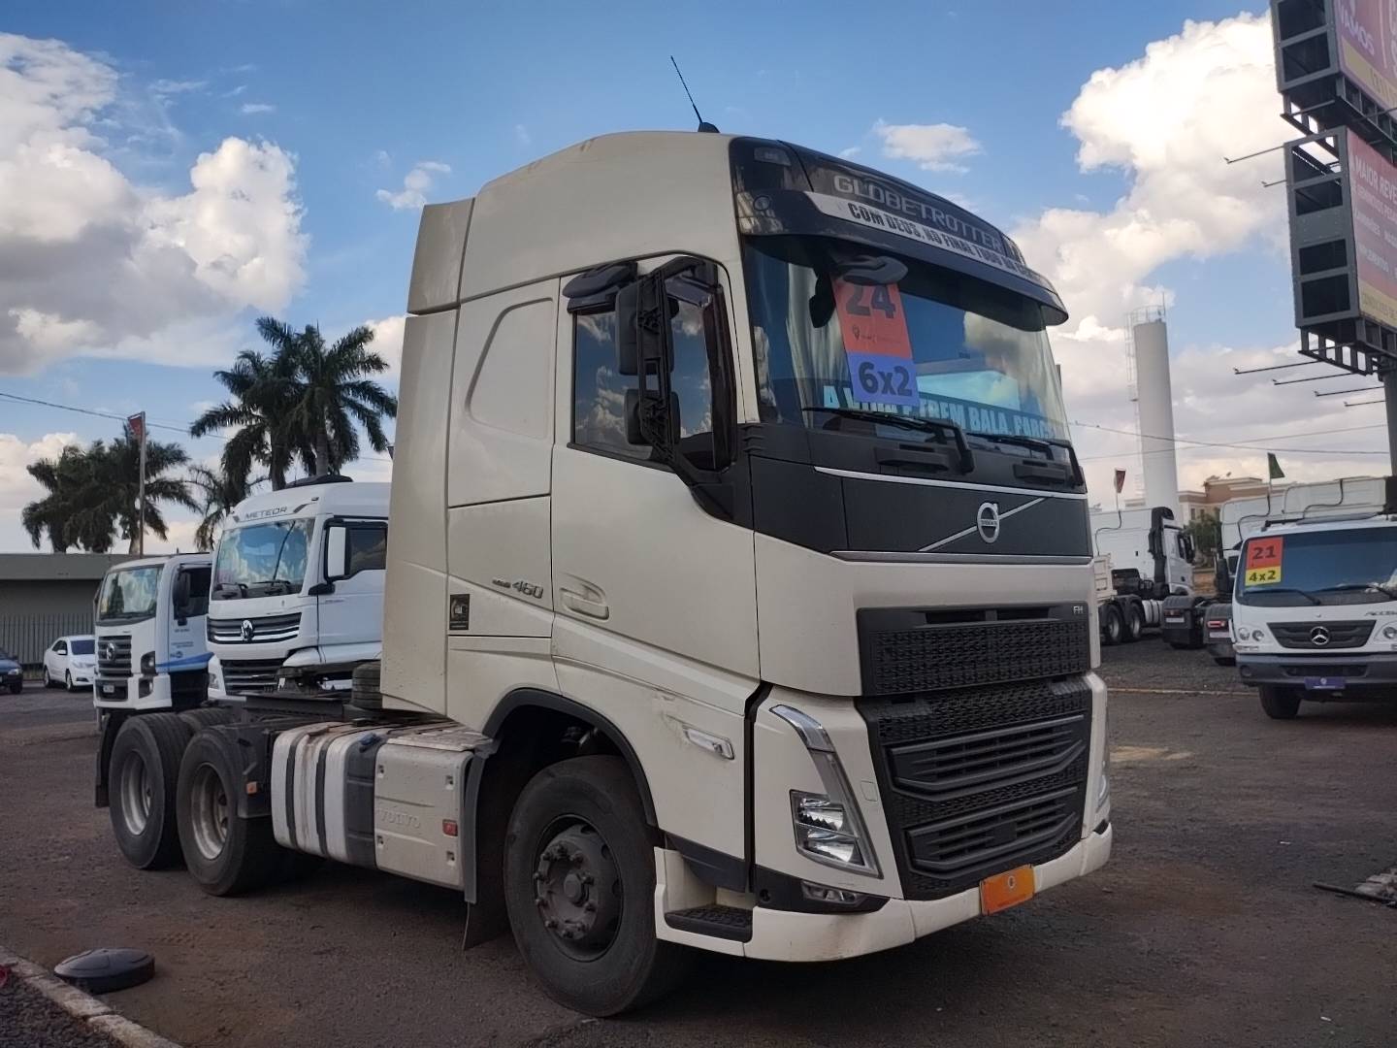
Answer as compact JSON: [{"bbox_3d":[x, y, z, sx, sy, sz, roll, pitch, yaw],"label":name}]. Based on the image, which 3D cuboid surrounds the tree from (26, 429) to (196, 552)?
[{"bbox_3d":[-27.957,1.075,53.519,8.200,11.323,7.200,1,-5,-28],"label":"tree"}]

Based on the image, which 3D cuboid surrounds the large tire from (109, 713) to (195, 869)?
[{"bbox_3d":[-3.937,1.924,8.164,0.290,1.030,1.040,3,-7,-44],"label":"large tire"}]

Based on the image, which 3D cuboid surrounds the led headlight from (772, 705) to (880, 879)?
[{"bbox_3d":[0.458,0.948,3.967,0.360,0.630,0.180,3,-7,-45],"label":"led headlight"}]

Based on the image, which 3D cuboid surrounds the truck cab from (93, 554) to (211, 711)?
[{"bbox_3d":[-8.180,1.750,18.400,2.500,2.400,2.100,-5,-6,38],"label":"truck cab"}]

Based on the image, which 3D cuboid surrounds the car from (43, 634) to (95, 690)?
[{"bbox_3d":[-17.137,3.941,32.000,1.770,1.480,4.450,3,-7,-41],"label":"car"}]

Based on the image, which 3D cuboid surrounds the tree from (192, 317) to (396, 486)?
[{"bbox_3d":[-16.544,-1.437,46.389,8.200,14.390,7.200,0,-5,-20],"label":"tree"}]

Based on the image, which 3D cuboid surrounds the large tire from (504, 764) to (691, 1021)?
[{"bbox_3d":[-0.419,1.517,4.791,0.300,1.030,1.040,3,-7,-44],"label":"large tire"}]

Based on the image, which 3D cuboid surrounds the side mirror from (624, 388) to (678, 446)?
[{"bbox_3d":[-0.170,-0.389,4.100,0.200,0.200,0.100,3,-7,-45],"label":"side mirror"}]

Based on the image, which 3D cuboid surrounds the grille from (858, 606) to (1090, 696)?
[{"bbox_3d":[1.212,0.488,4.637,1.780,0.320,0.120,3,-7,-45],"label":"grille"}]

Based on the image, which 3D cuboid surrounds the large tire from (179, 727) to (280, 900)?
[{"bbox_3d":[-3.016,1.823,7.273,0.295,1.030,1.040,3,-7,-45],"label":"large tire"}]

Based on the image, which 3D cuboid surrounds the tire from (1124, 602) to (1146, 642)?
[{"bbox_3d":[11.114,2.563,29.131,0.290,1.030,1.040,-6,-6,41],"label":"tire"}]

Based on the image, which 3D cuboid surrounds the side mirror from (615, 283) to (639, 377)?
[{"bbox_3d":[-0.188,-0.715,4.081,0.200,0.370,0.110,1,-6,-30],"label":"side mirror"}]

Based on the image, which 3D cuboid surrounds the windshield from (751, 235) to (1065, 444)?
[{"bbox_3d":[1.069,-0.655,4.840,2.310,0.780,0.270,3,-7,-45],"label":"windshield"}]

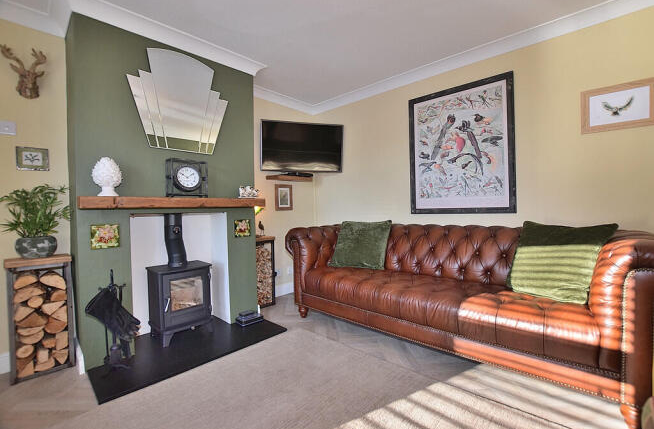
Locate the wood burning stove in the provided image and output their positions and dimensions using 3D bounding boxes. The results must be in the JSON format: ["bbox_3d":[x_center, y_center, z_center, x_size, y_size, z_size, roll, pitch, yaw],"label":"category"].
[{"bbox_3d":[-1.215,0.508,2.275,0.318,1.016,0.413,2,4,44],"label":"wood burning stove"}]

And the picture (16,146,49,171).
[{"bbox_3d":[-2.013,-0.379,1.872,0.017,0.153,0.152,2,4,44],"label":"picture"}]

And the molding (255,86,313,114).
[{"bbox_3d":[-0.523,-1.382,3.347,0.089,0.086,1.059,2,4,44],"label":"molding"}]

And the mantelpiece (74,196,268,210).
[{"bbox_3d":[-1.080,-0.093,2.150,0.149,0.074,1.296,2,4,44],"label":"mantelpiece"}]

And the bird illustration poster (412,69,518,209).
[{"bbox_3d":[1.178,-0.575,2.478,0.882,1.132,0.030,2,4,44],"label":"bird illustration poster"}]

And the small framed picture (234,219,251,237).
[{"bbox_3d":[-0.786,0.133,2.566,0.014,0.165,0.160,2,4,44],"label":"small framed picture"}]

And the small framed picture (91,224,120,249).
[{"bbox_3d":[-1.484,0.152,1.833,0.014,0.158,0.155,2,4,44],"label":"small framed picture"}]

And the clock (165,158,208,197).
[{"bbox_3d":[-1.079,-0.270,2.127,0.129,0.275,0.254,2,4,44],"label":"clock"}]

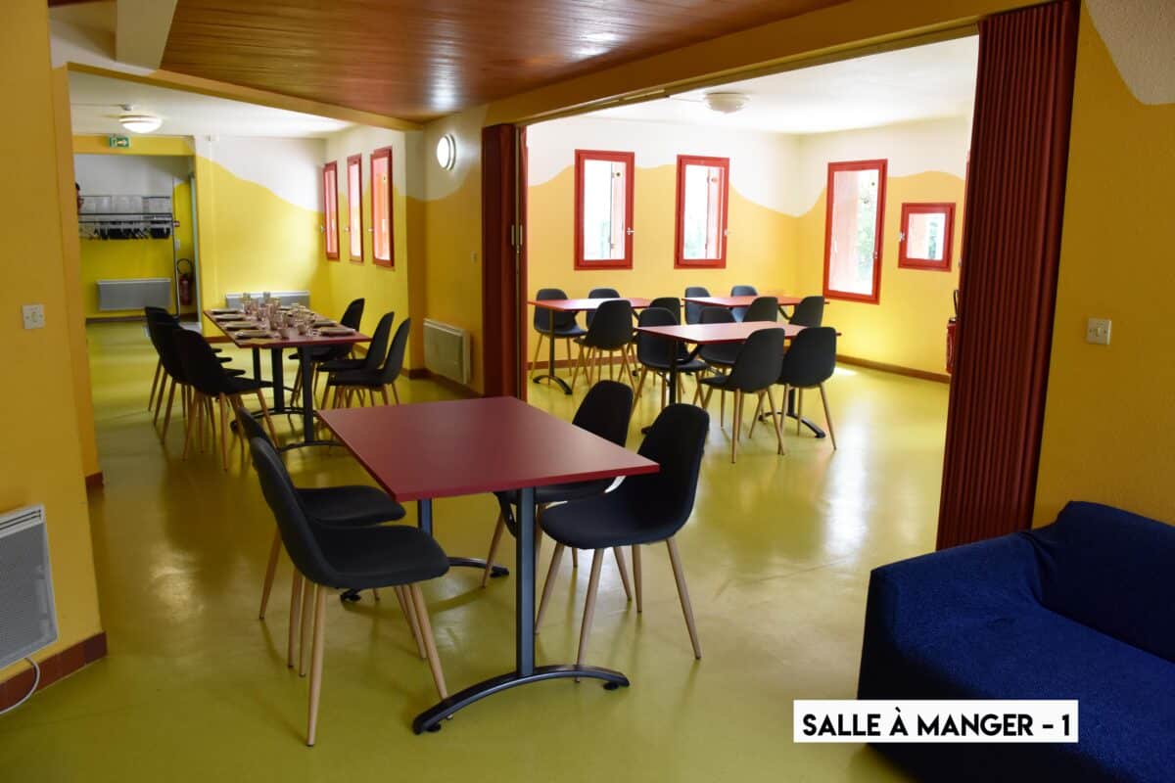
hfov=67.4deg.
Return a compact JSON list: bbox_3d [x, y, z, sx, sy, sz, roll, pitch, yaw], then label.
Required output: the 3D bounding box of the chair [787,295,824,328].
[{"bbox_3d":[1.992,-0.494,8.481,0.440,0.850,0.520,-5,12,-29],"label":"chair"}]

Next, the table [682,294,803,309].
[{"bbox_3d":[1.616,-0.515,8.644,1.200,0.740,0.800,-5,12,-28],"label":"table"}]

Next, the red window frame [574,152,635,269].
[{"bbox_3d":[0.181,-1.829,8.923,0.690,1.190,0.080,-5,12,-28],"label":"red window frame"}]

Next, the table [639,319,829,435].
[{"bbox_3d":[1.055,-0.057,6.313,1.200,0.760,0.800,-5,12,-28],"label":"table"}]

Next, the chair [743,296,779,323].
[{"bbox_3d":[1.532,-0.482,8.383,0.440,0.850,0.520,-5,12,-29],"label":"chair"}]

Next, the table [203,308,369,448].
[{"bbox_3d":[-2.260,-0.136,6.406,0.800,0.740,2.370,-5,12,-28],"label":"table"}]

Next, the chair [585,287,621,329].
[{"bbox_3d":[0.214,-0.575,8.782,0.440,0.850,0.520,-3,11,-18],"label":"chair"}]

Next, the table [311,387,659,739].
[{"bbox_3d":[-0.411,0.513,3.050,0.800,0.750,1.200,-4,11,-26],"label":"table"}]

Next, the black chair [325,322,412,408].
[{"bbox_3d":[-1.446,-0.060,5.849,0.555,0.855,0.450,-4,11,-23],"label":"black chair"}]

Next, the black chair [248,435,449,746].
[{"bbox_3d":[-0.695,0.531,2.625,0.555,0.855,0.450,-4,11,-24],"label":"black chair"}]

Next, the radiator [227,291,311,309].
[{"bbox_3d":[-3.920,-1.002,10.862,1.000,0.450,0.090,-5,12,-28],"label":"radiator"}]

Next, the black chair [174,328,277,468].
[{"bbox_3d":[-2.236,0.009,5.469,0.440,0.850,0.520,8,13,32],"label":"black chair"}]

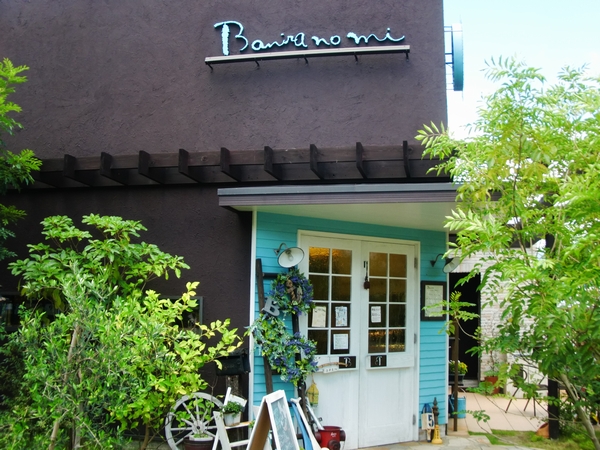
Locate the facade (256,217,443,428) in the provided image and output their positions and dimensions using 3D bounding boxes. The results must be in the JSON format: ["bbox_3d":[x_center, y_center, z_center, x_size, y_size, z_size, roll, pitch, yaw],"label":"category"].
[{"bbox_3d":[0.640,1.085,7.064,2.648,2.235,0.140,6,-9,-32],"label":"facade"}]

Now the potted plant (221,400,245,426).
[{"bbox_3d":[-0.605,1.688,5.900,0.200,0.220,0.200,1,-8,0],"label":"potted plant"}]

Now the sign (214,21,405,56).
[{"bbox_3d":[0.066,-1.907,6.544,1.921,0.379,0.080,-1,-8,12],"label":"sign"}]

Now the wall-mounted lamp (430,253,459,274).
[{"bbox_3d":[1.678,0.421,7.586,0.250,0.240,0.380,6,-9,-32],"label":"wall-mounted lamp"}]

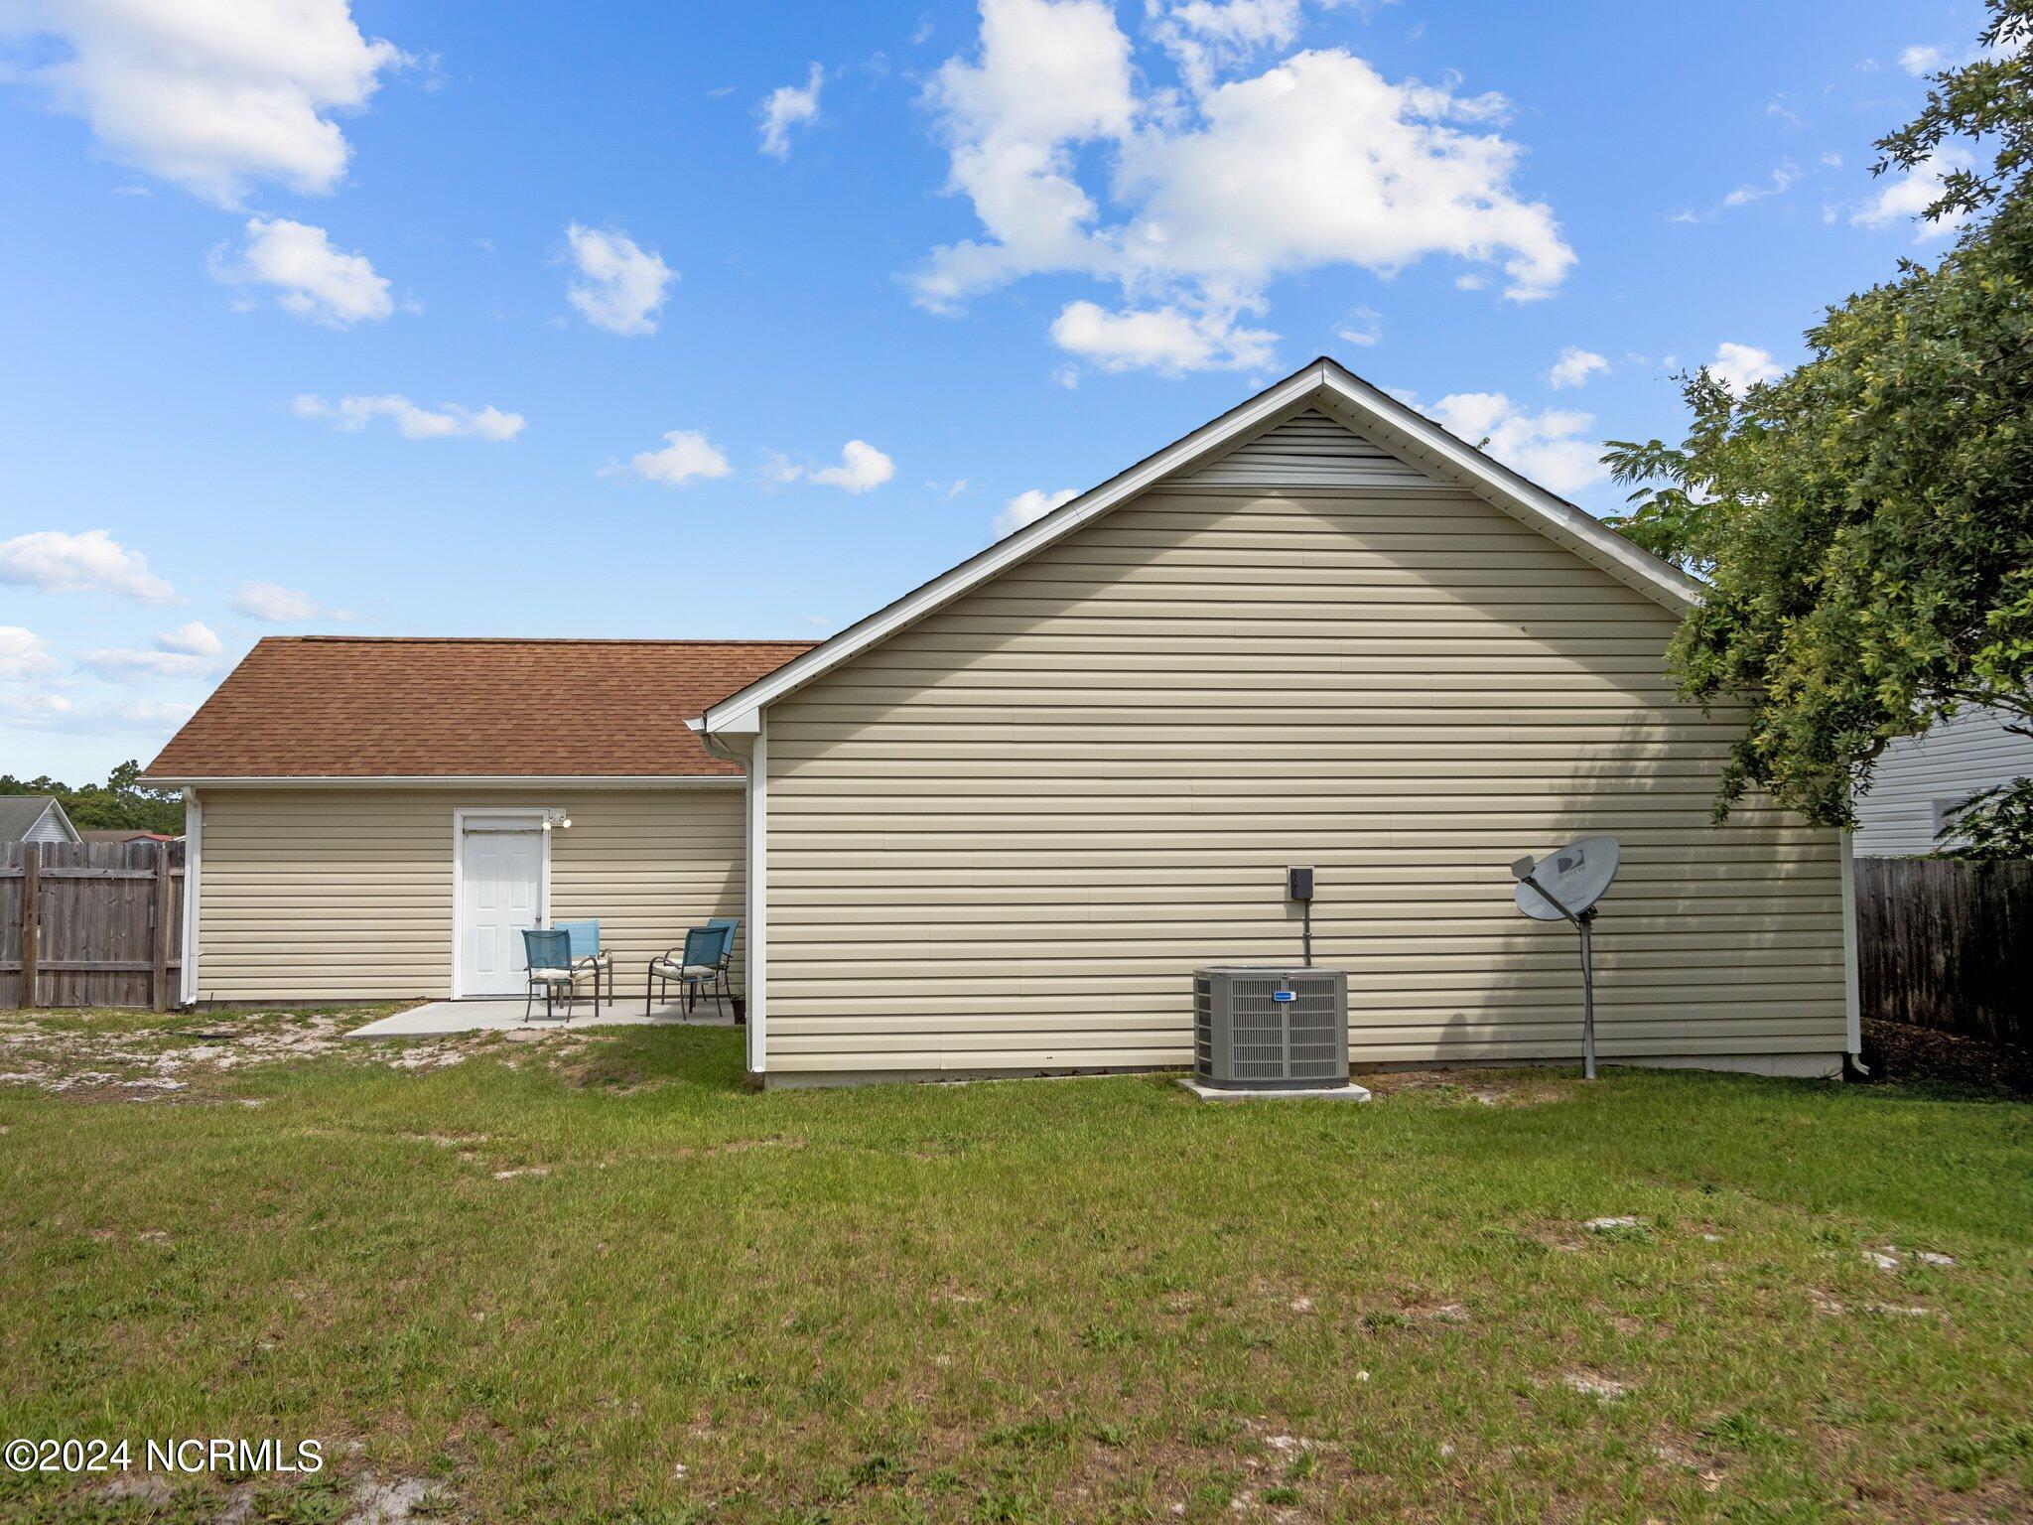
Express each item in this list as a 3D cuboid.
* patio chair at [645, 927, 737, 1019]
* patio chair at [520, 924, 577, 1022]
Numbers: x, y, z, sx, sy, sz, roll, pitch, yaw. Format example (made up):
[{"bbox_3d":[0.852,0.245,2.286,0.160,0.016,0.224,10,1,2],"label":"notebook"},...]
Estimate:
[{"bbox_3d":[-3.300,2.117,16.623,0.690,0.905,0.560,-4,-5,42],"label":"patio chair"},{"bbox_3d":[-4.557,2.113,16.405,0.560,0.905,0.690,-1,-4,10],"label":"patio chair"}]

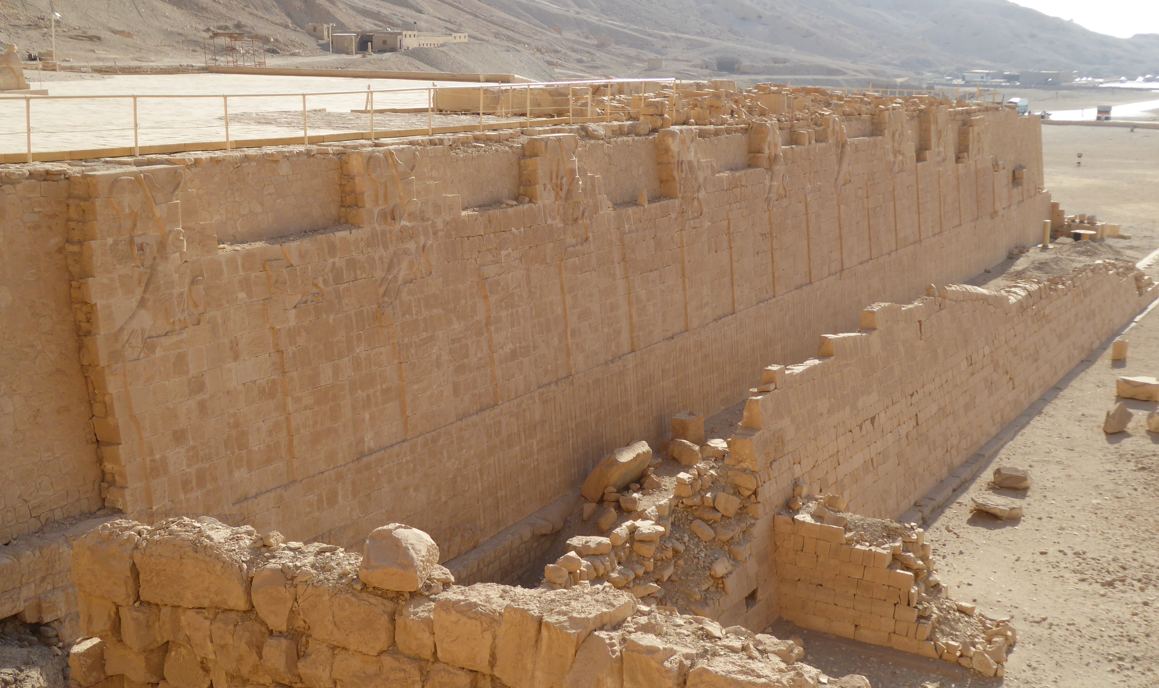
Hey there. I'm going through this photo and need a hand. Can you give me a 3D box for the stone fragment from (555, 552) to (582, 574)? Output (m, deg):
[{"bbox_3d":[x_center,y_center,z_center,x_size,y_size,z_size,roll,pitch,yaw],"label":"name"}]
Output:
[{"bbox_3d":[-0.222,4.885,29.870,0.453,0.299,0.371,7,14,30],"label":"stone fragment"}]

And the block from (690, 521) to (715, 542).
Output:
[{"bbox_3d":[2.428,3.700,26.500,0.460,0.250,0.300,31,24,22],"label":"block"}]

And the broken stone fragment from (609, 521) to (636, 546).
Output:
[{"bbox_3d":[0.790,3.501,24.600,0.390,0.370,0.380,7,14,29],"label":"broken stone fragment"}]

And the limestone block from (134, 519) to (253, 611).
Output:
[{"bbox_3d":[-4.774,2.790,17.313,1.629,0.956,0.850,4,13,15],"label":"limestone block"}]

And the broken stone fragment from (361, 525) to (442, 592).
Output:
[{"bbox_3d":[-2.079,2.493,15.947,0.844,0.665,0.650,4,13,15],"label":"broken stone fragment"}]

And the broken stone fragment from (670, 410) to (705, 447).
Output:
[{"bbox_3d":[3.155,2.439,38.883,0.618,0.824,0.762,10,16,39],"label":"broken stone fragment"}]

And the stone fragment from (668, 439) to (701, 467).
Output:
[{"bbox_3d":[2.308,2.387,29.300,0.600,0.480,0.480,7,14,29],"label":"stone fragment"}]

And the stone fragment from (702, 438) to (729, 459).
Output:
[{"bbox_3d":[3.815,2.925,37.492,0.618,0.371,0.474,7,14,30],"label":"stone fragment"}]

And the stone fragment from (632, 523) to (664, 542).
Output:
[{"bbox_3d":[1.371,3.718,26.500,0.600,0.250,0.450,1,13,0],"label":"stone fragment"}]

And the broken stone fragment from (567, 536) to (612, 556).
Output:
[{"bbox_3d":[0.197,3.995,26.500,0.930,0.260,0.500,1,13,0],"label":"broken stone fragment"}]

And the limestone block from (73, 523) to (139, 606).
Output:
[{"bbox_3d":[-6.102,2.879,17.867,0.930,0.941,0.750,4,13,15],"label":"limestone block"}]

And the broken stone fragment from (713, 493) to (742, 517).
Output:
[{"bbox_3d":[2.794,3.041,25.200,0.440,0.390,0.390,7,14,29],"label":"broken stone fragment"}]

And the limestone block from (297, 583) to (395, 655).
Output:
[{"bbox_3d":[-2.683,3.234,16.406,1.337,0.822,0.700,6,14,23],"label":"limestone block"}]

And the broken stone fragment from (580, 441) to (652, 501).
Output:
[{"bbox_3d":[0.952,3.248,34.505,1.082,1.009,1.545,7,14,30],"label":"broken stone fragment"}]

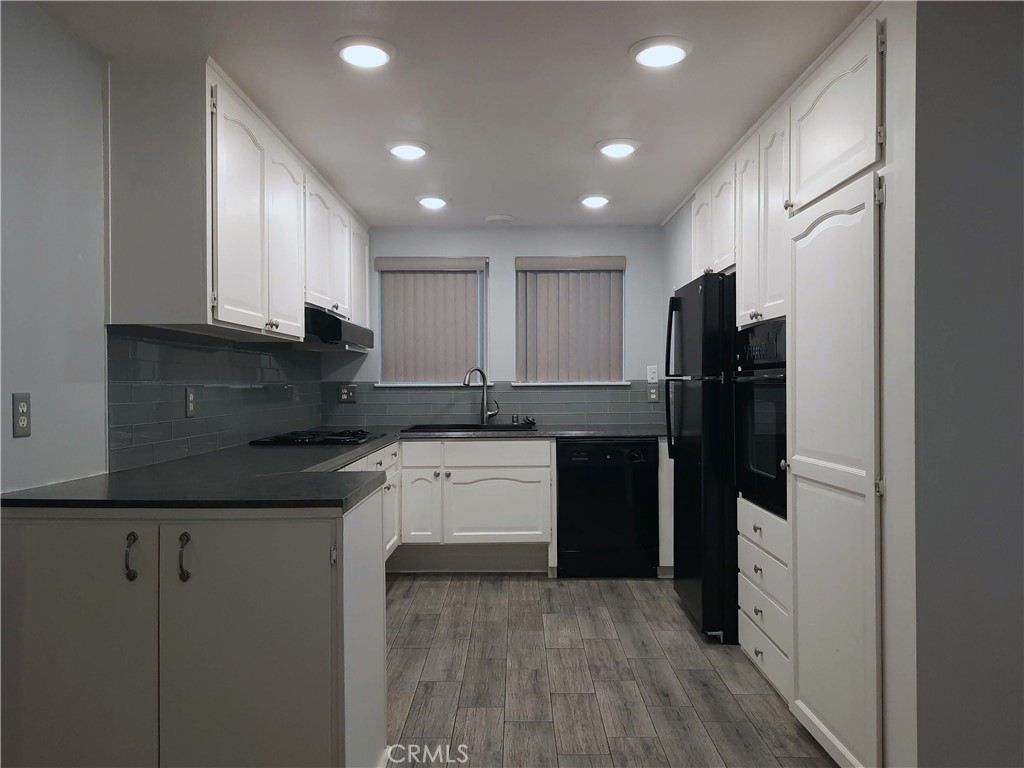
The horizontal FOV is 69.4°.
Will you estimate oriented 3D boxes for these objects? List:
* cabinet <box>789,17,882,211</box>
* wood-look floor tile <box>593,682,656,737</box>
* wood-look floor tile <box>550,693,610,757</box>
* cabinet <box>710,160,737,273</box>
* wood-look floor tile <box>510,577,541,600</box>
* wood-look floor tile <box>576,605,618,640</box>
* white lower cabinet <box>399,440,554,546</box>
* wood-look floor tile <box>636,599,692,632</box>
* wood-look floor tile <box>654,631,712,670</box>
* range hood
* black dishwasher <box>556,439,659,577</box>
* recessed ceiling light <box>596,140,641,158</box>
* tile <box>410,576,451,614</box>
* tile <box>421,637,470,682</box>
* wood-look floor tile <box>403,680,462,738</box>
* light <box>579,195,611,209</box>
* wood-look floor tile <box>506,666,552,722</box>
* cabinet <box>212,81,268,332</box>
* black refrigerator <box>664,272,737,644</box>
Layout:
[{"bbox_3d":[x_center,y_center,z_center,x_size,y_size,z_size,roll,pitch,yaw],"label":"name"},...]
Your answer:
[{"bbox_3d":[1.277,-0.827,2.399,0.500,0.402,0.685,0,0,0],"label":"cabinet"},{"bbox_3d":[0.407,1.190,2.714,0.170,0.010,0.462,0,1,0],"label":"wood-look floor tile"},{"bbox_3d":[0.233,1.188,2.595,0.171,0.010,0.469,0,0,0],"label":"wood-look floor tile"},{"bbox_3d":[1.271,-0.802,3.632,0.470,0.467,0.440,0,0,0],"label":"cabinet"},{"bbox_3d":[0.072,1.174,4.222,0.170,0.010,0.462,0,1,0],"label":"wood-look floor tile"},{"bbox_3d":[0.413,1.180,3.643,0.170,0.010,0.462,0,1,0],"label":"wood-look floor tile"},{"bbox_3d":[-0.204,0.634,4.659,0.914,0.618,0.610,0,1,0],"label":"white lower cabinet"},{"bbox_3d":[0.780,1.214,3.870,0.176,0.012,0.487,0,0,0],"label":"wood-look floor tile"},{"bbox_3d":[0.776,1.217,3.379,0.176,0.012,0.487,0,0,0],"label":"wood-look floor tile"},{"bbox_3d":[-1.077,-0.276,3.976,0.505,0.165,0.780,0,0,0],"label":"range hood"},{"bbox_3d":[0.582,0.757,4.771,0.605,0.840,0.600,0,0,0],"label":"black dishwasher"},{"bbox_3d":[0.482,-1.062,3.345,0.200,0.030,0.200,0,1,0],"label":"recessed ceiling light"},{"bbox_3d":[-0.461,1.218,4.136,0.176,0.012,0.487,0,0,0],"label":"tile"},{"bbox_3d":[-0.289,1.223,3.271,0.176,0.012,0.487,0,0,0],"label":"tile"},{"bbox_3d":[-0.277,1.157,2.636,0.169,0.010,0.457,0,0,0],"label":"wood-look floor tile"},{"bbox_3d":[0.486,-1.071,4.319,0.200,0.030,0.200,0,1,0],"label":"light"},{"bbox_3d":[0.063,1.188,2.829,0.170,0.010,0.462,0,1,0],"label":"wood-look floor tile"},{"bbox_3d":[-1.166,-0.622,2.728,0.352,0.843,0.534,0,0,0],"label":"cabinet"},{"bbox_3d":[1.207,0.334,3.675,0.795,1.684,0.700,0,1,0],"label":"black refrigerator"}]

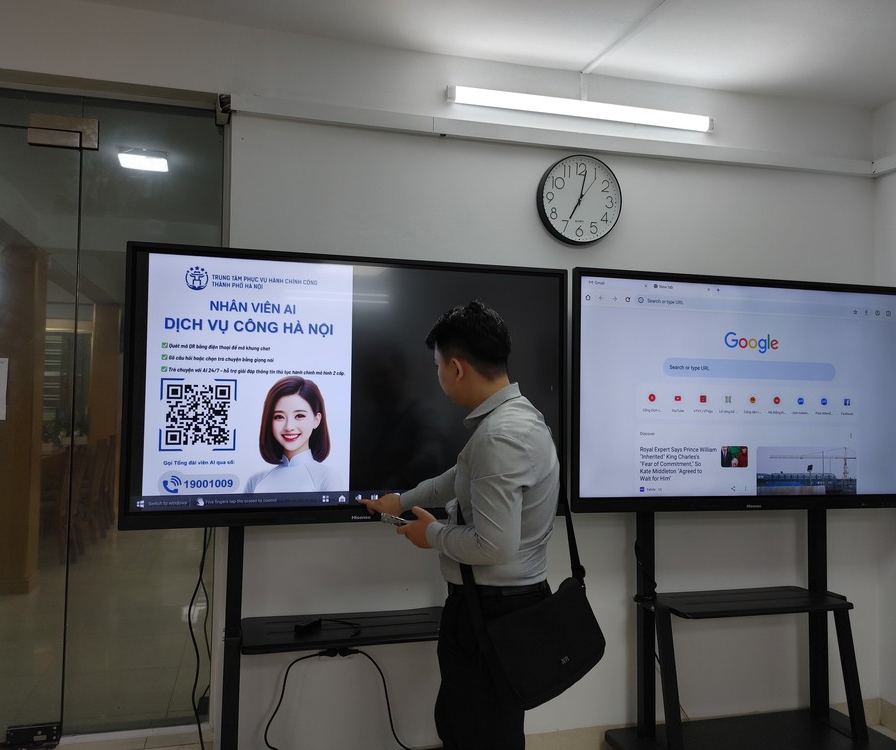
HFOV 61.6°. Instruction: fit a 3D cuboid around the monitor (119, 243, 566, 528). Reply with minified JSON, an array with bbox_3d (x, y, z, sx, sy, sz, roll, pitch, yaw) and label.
[{"bbox_3d":[-0.298,0.049,2.562,1.488,0.893,0.080,1,-2,-15],"label":"monitor"}]

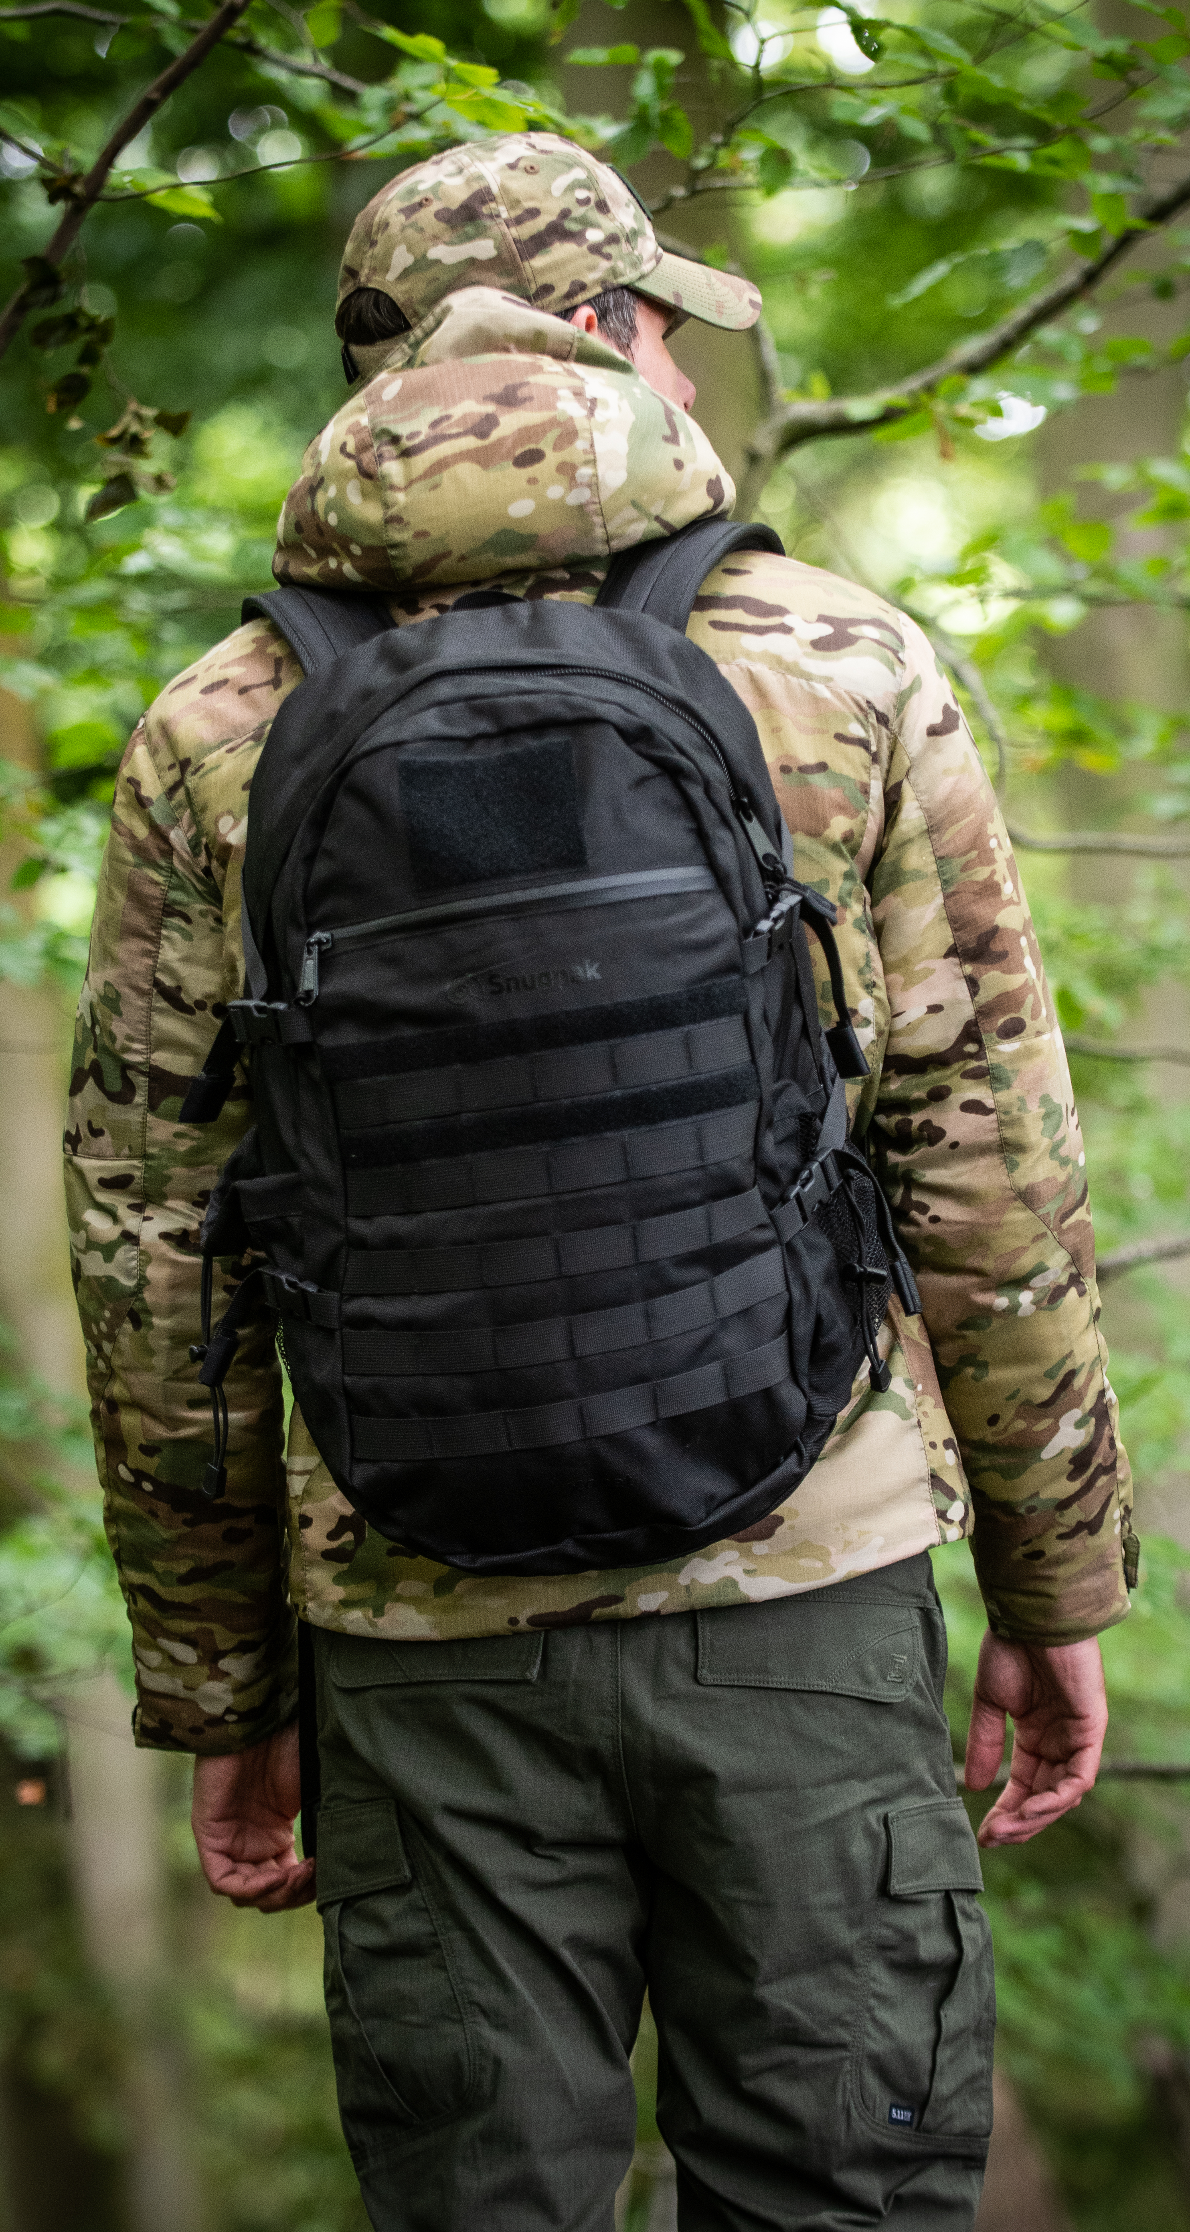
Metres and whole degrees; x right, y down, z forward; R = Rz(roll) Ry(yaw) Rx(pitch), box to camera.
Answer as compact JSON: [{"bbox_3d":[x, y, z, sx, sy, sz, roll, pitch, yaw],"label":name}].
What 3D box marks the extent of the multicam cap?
[{"bbox_3d":[-0.027,-0.507,5.280,0.275,0.135,0.175,-8,4,-35],"label":"multicam cap"}]

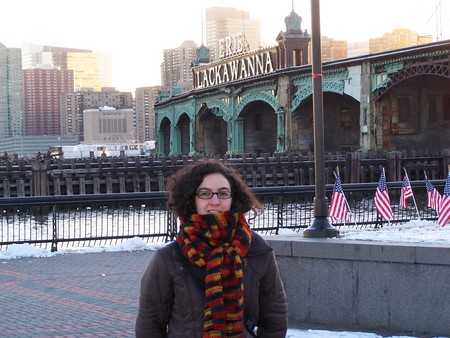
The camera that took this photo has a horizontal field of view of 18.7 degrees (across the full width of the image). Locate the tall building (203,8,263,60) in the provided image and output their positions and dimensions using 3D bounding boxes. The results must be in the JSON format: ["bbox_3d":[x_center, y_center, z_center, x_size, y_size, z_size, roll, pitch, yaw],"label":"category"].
[{"bbox_3d":[10.190,-89.627,1420.000,49.000,158.000,46.000,-2,1,-19],"label":"tall building"}]

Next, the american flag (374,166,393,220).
[{"bbox_3d":[1.569,0.255,13.500,0.180,0.530,0.120,-1,1,6],"label":"american flag"}]

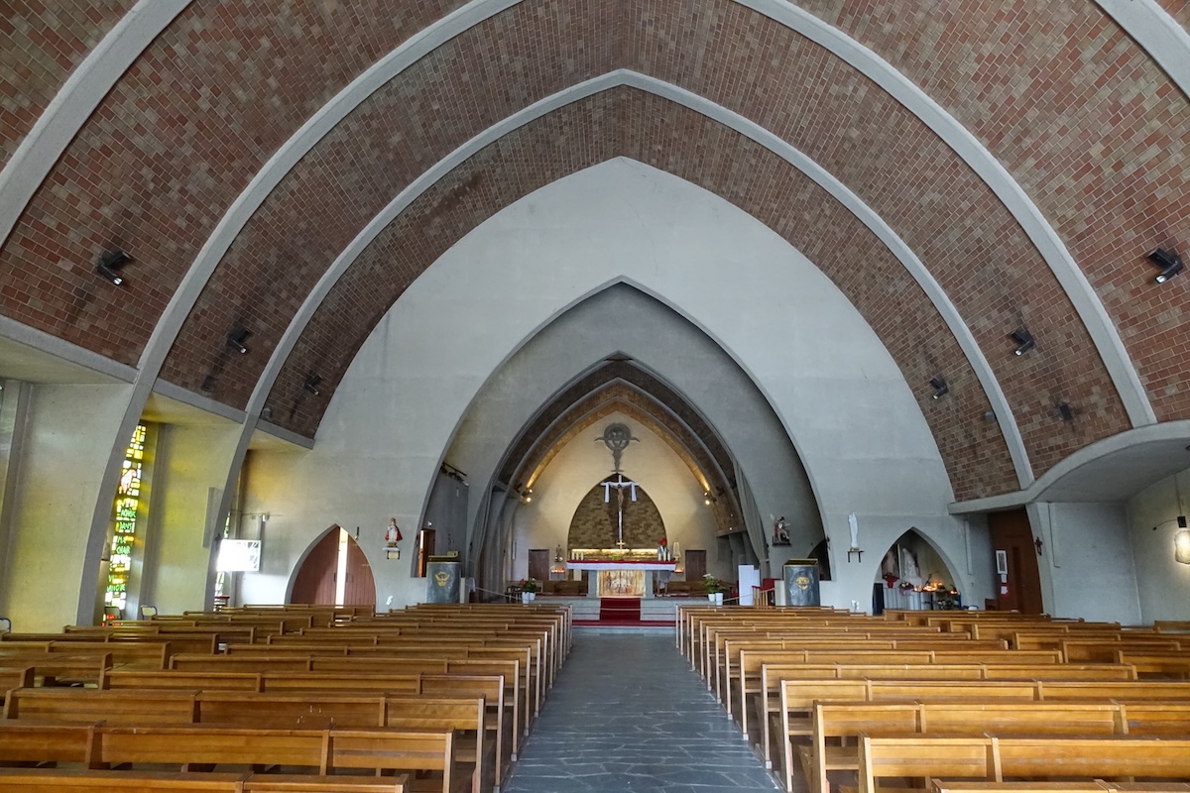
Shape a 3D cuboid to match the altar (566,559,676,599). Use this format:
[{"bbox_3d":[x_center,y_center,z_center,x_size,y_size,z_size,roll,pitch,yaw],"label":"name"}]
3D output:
[{"bbox_3d":[0.749,5.220,22.548,3.090,1.000,1.000,0,-12,1],"label":"altar"}]

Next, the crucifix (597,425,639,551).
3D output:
[{"bbox_3d":[1.095,4.354,38.918,2.120,6.120,0.500,0,-12,1],"label":"crucifix"}]

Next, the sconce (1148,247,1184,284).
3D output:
[{"bbox_3d":[7.870,-1.809,10.919,0.360,0.460,0.220,0,-12,1],"label":"sconce"}]

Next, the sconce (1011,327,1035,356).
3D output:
[{"bbox_3d":[7.923,-1.019,14.687,0.360,0.460,0.220,0,-12,1],"label":"sconce"}]

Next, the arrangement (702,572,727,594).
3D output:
[{"bbox_3d":[3.231,5.055,21.450,0.620,0.540,0.500,0,-12,1],"label":"arrangement"}]

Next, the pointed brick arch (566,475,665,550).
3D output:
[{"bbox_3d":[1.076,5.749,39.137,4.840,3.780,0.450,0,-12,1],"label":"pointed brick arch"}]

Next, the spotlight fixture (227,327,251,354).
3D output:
[{"bbox_3d":[-6.856,-1.058,15.254,0.360,0.460,0.220,0,-12,1],"label":"spotlight fixture"}]

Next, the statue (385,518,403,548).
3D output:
[{"bbox_3d":[-4.986,3.386,19.697,0.430,0.720,0.280,0,-12,1],"label":"statue"}]

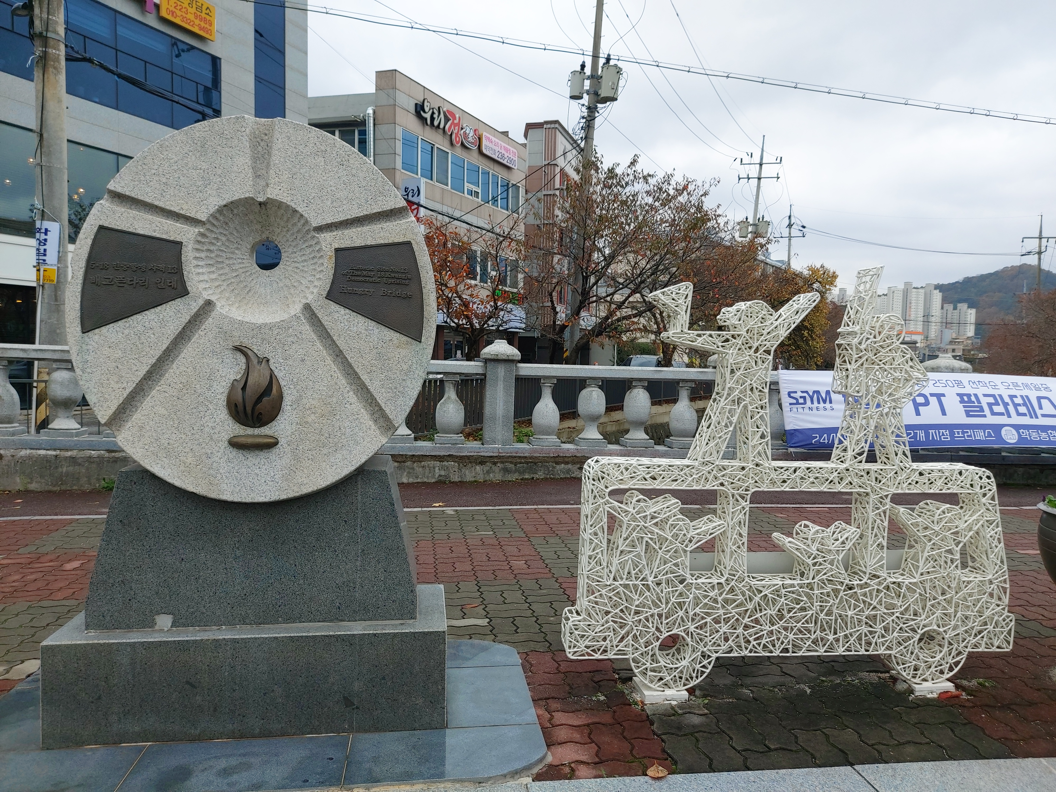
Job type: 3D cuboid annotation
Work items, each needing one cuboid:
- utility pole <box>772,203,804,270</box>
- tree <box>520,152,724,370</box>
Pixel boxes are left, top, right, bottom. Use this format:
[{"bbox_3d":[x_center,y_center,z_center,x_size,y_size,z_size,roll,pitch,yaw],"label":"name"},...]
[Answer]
[{"bbox_3d":[22.917,-9.067,67.366,2.500,15.520,0.600,2,3,25],"label":"utility pole"},{"bbox_3d":[2.703,-3.108,22.174,5.300,7.380,4.900,2,3,25],"label":"tree"}]

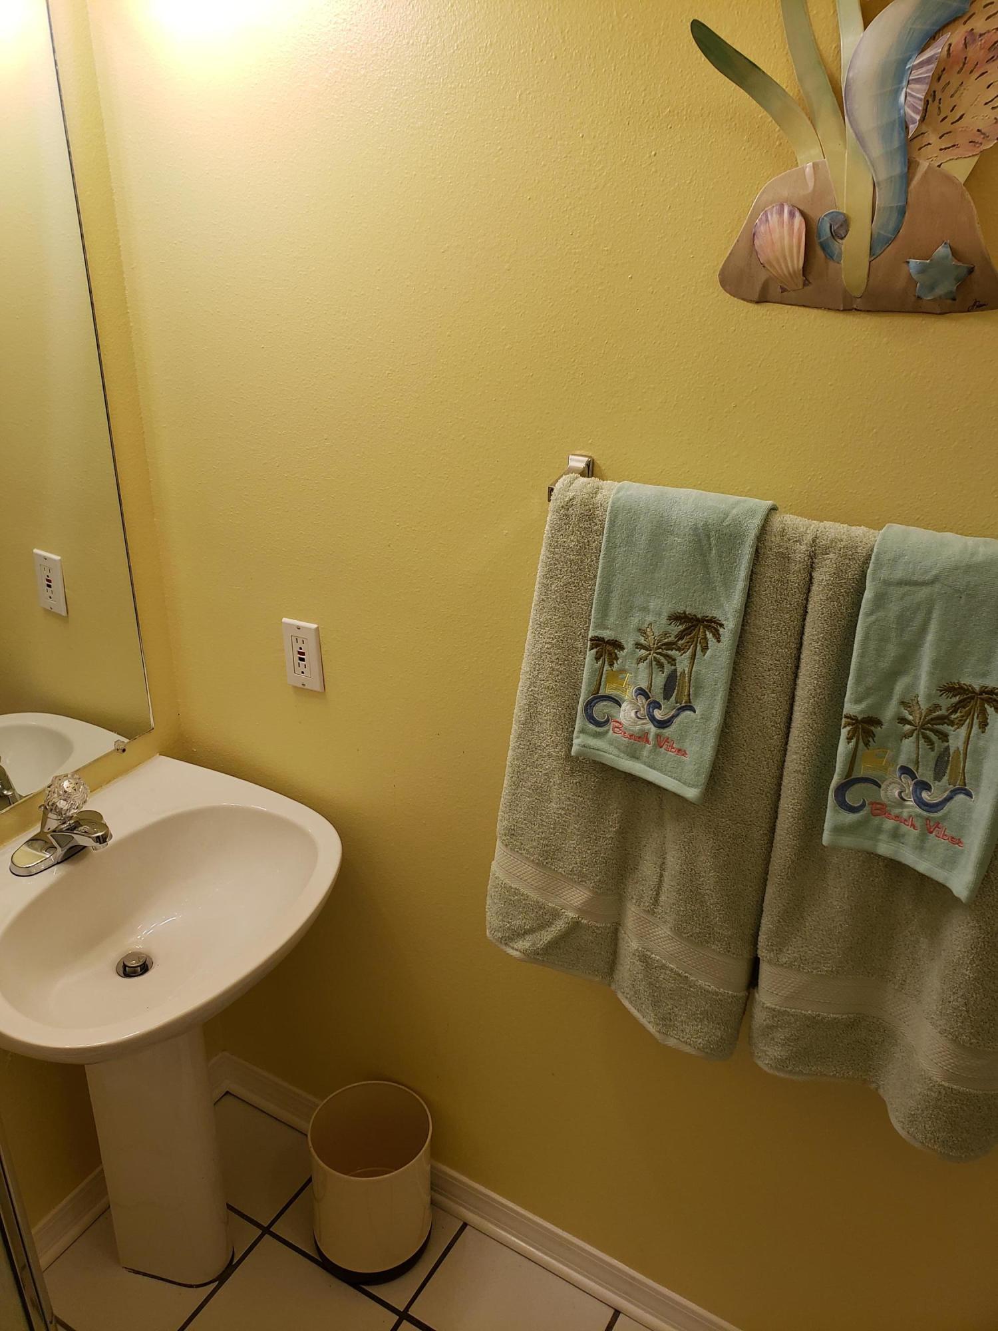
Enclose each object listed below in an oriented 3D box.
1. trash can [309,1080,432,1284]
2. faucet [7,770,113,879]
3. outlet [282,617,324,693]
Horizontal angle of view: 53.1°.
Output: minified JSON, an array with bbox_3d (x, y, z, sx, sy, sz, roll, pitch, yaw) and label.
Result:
[{"bbox_3d":[-0.229,0.934,1.809,0.210,0.266,0.210,1,25,0],"label":"trash can"},{"bbox_3d":[-0.630,0.228,1.479,0.142,0.126,0.156,15,28,27],"label":"faucet"},{"bbox_3d":[-0.306,-0.014,1.559,0.070,0.114,0.008,15,28,27],"label":"outlet"}]

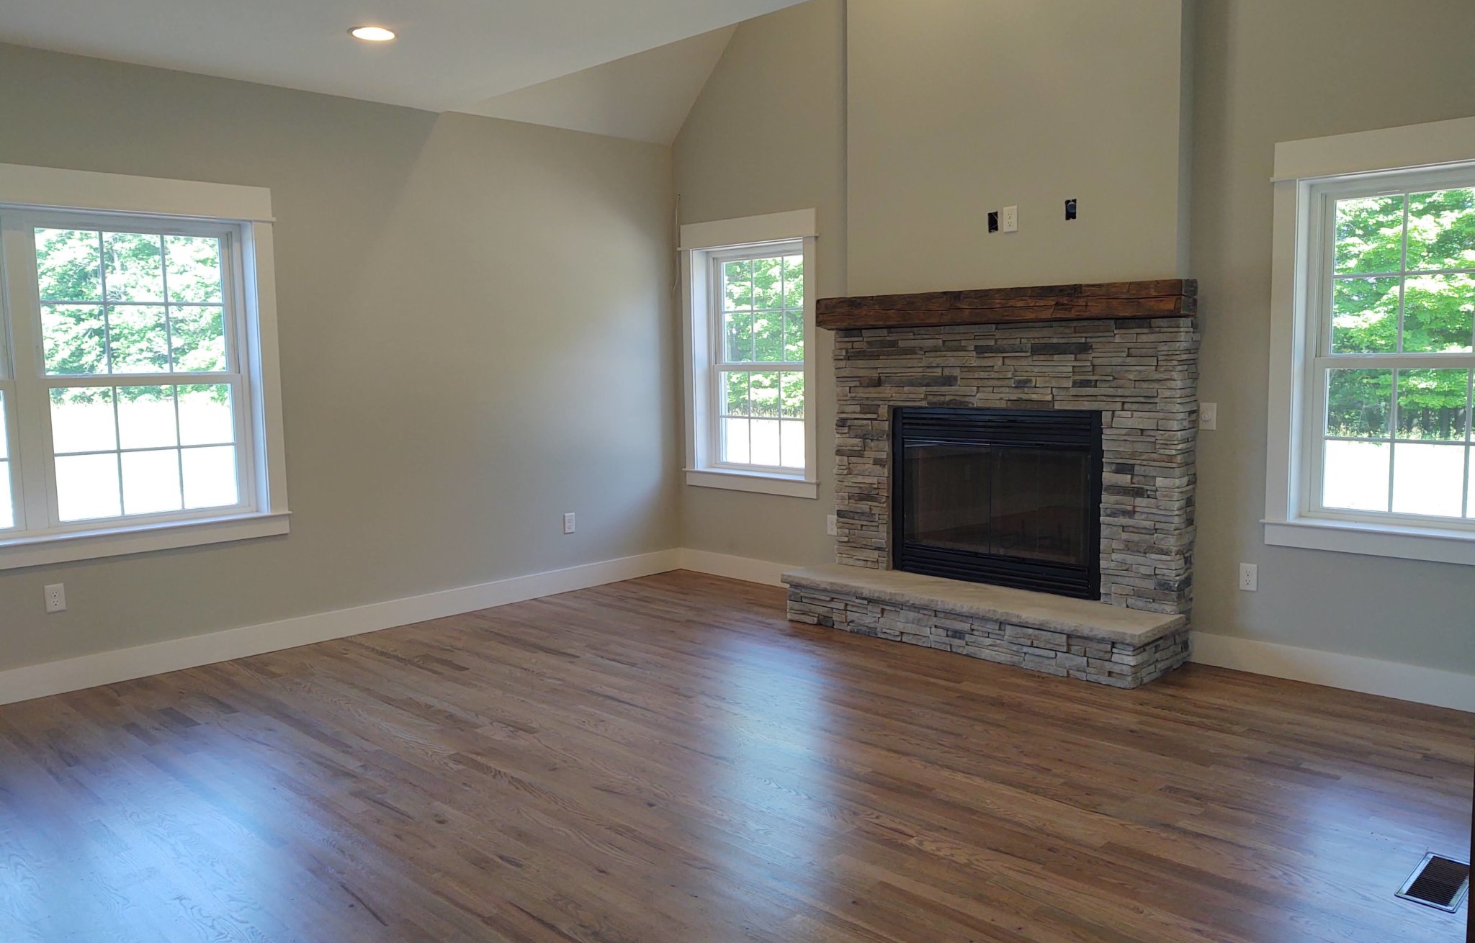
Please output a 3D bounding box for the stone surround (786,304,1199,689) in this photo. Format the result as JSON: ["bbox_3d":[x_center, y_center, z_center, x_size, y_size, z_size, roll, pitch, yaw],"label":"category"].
[{"bbox_3d":[1.157,0.053,5.641,1.984,1.570,0.603,5,8,44],"label":"stone surround"}]

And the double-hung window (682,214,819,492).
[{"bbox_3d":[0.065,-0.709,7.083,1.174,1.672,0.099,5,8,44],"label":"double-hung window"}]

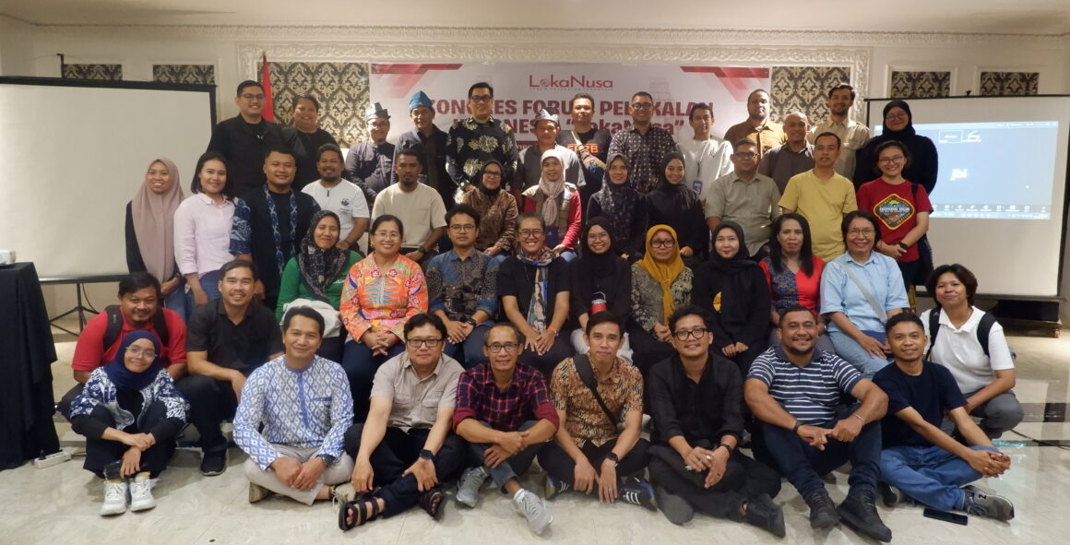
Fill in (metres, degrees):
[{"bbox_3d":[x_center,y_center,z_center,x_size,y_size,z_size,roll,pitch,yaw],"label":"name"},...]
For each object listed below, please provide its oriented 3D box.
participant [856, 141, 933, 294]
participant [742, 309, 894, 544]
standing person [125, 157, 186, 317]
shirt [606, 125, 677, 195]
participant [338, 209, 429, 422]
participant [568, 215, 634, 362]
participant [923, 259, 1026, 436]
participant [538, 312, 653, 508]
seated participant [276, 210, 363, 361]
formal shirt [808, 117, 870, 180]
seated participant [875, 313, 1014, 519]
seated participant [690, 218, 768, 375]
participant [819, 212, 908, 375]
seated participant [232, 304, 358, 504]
[{"bbox_3d":[2.153,0.044,4.170,0.480,1.658,0.320,3,8,18],"label":"participant"},{"bbox_3d":[1.199,0.604,3.051,0.600,0.885,0.720,1,7,3],"label":"participant"},{"bbox_3d":[-2.375,0.087,4.308,0.430,1.600,0.310,-2,6,-24],"label":"standing person"},{"bbox_3d":[0.787,-0.734,5.048,0.540,0.720,0.320,1,7,5],"label":"shirt"},{"bbox_3d":[-0.869,0.291,3.916,0.520,1.270,0.700,-1,6,-9],"label":"participant"},{"bbox_3d":[0.384,0.302,4.035,0.450,1.240,0.780,1,7,4],"label":"participant"},{"bbox_3d":[2.485,0.455,3.922,0.560,0.980,0.640,3,7,20],"label":"participant"},{"bbox_3d":[0.289,0.599,3.325,0.560,0.820,0.720,0,7,2],"label":"participant"},{"bbox_3d":[-1.114,0.319,3.648,0.500,1.270,0.740,-1,8,-10],"label":"seated participant"},{"bbox_3d":[2.223,-0.768,4.999,0.510,0.720,0.280,2,6,21],"label":"formal shirt"},{"bbox_3d":[1.810,0.608,3.133,0.600,0.800,0.680,0,5,2],"label":"seated participant"},{"bbox_3d":[1.046,0.347,3.660,0.500,1.235,0.740,1,7,5],"label":"seated participant"},{"bbox_3d":[1.738,0.337,3.573,0.500,1.285,0.740,1,8,7],"label":"participant"},{"bbox_3d":[-1.175,0.586,3.344,0.580,0.830,0.700,-2,7,-17],"label":"seated participant"}]

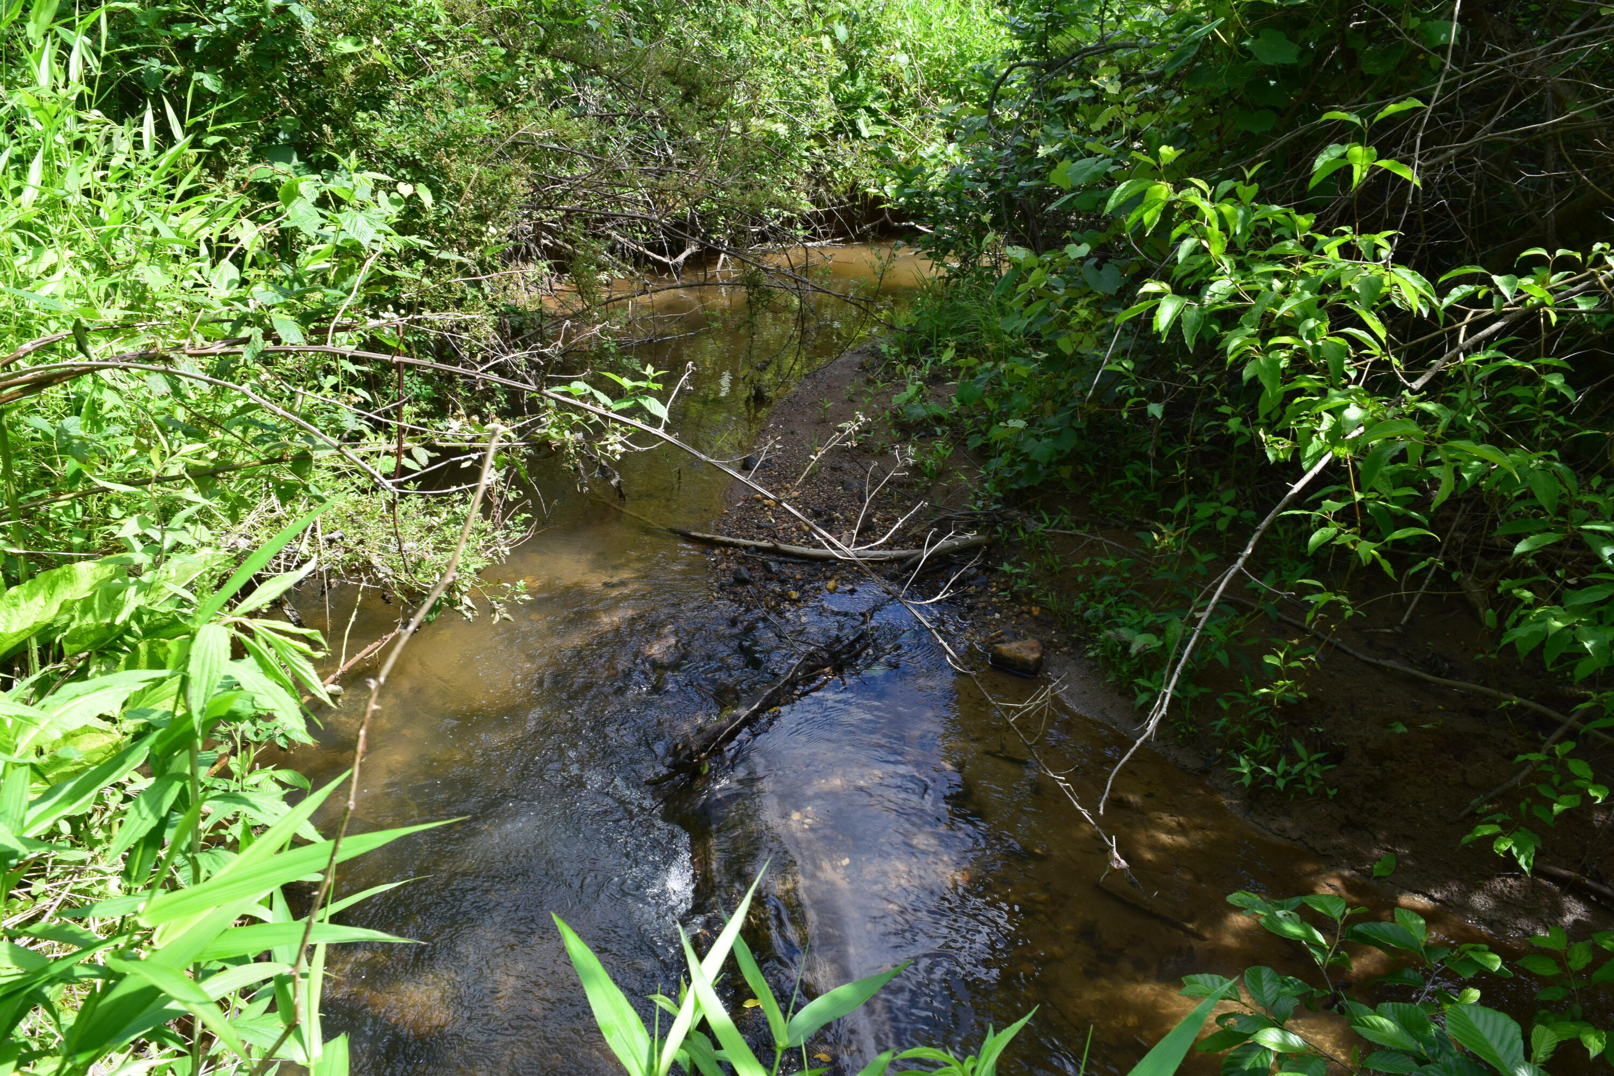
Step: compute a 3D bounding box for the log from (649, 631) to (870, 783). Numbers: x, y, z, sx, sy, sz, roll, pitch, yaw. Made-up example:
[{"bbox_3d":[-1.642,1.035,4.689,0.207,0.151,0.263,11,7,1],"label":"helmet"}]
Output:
[{"bbox_3d":[-0.114,0.517,3.845,0.170,0.120,0.900,21,33,37],"label":"log"}]

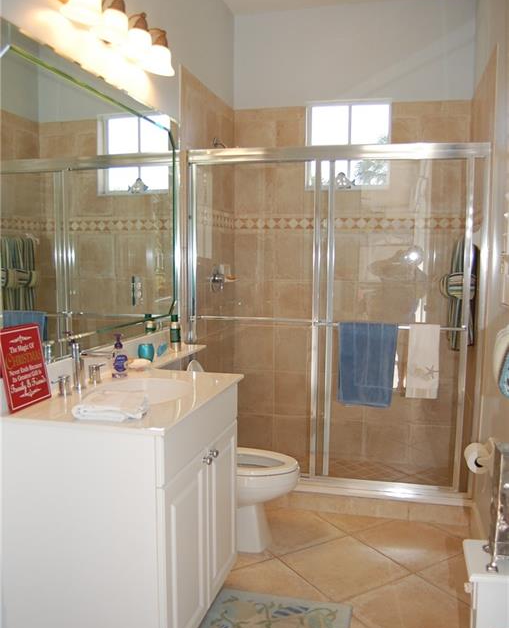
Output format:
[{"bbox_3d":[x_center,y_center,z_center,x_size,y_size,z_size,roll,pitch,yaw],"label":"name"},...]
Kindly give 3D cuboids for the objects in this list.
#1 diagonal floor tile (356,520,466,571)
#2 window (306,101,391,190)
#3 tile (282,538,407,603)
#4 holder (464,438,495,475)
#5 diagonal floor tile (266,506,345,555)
[{"bbox_3d":[0.752,1.091,2.731,0.412,0.012,0.412,-2,6,-31],"label":"diagonal floor tile"},{"bbox_3d":[0.631,-1.135,3.860,0.561,0.579,0.070,2,5,14],"label":"window"},{"bbox_3d":[0.388,1.106,2.521,0.412,0.012,0.412,-2,6,-31],"label":"tile"},{"bbox_3d":[0.887,0.566,2.268,0.115,0.140,0.140,2,5,14],"label":"holder"},{"bbox_3d":[0.171,1.074,2.874,0.412,0.012,0.412,-2,6,-31],"label":"diagonal floor tile"}]

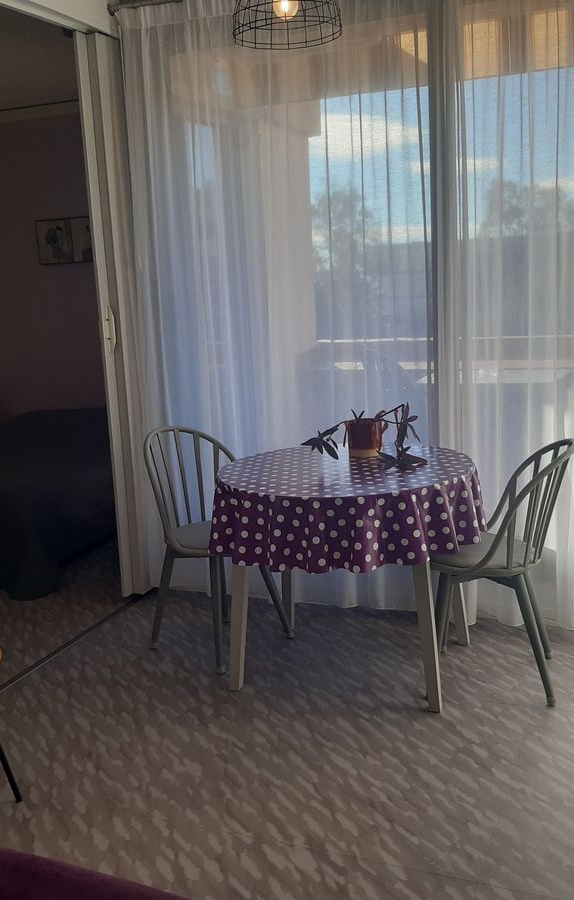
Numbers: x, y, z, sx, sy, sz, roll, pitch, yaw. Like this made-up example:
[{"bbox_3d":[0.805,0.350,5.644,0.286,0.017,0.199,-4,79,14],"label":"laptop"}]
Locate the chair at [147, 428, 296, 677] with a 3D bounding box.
[{"bbox_3d":[-0.284,0.348,3.475,0.500,0.840,0.450,7,15,41],"label":"chair"}]

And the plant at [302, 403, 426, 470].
[{"bbox_3d":[0.259,-0.062,3.220,0.430,0.195,0.340,-3,11,0],"label":"plant"}]

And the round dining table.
[{"bbox_3d":[0.222,0.417,3.221,0.940,0.750,0.940,-3,11,1],"label":"round dining table"}]

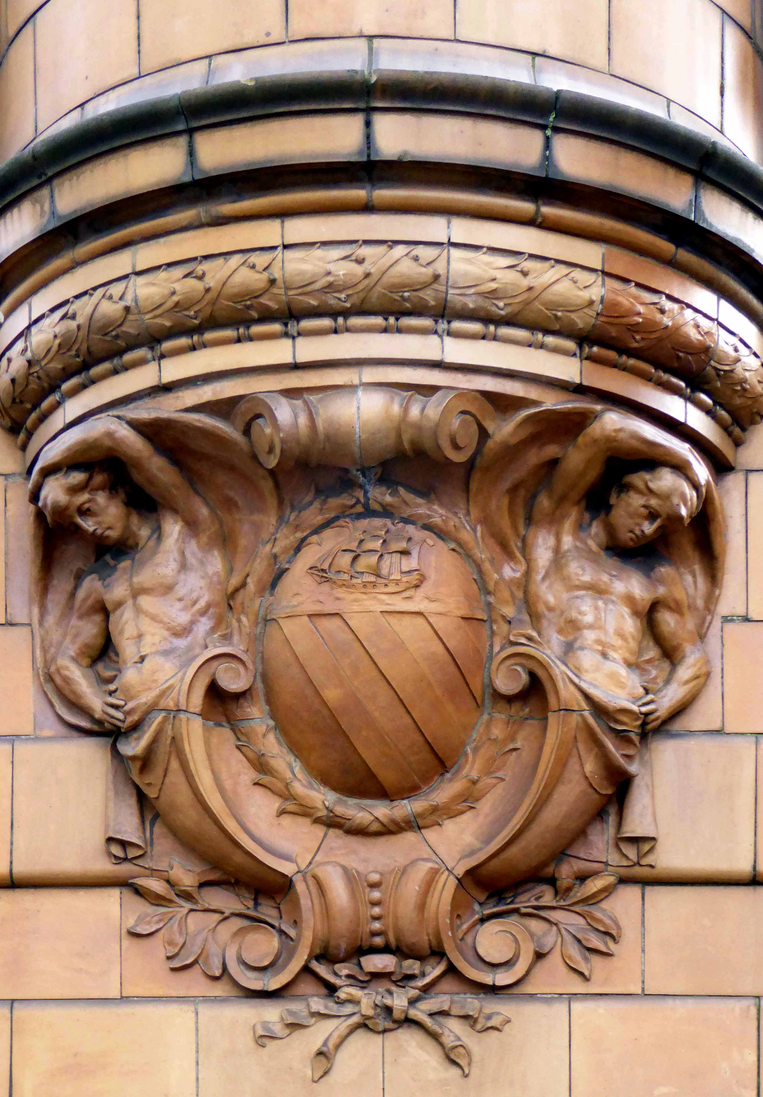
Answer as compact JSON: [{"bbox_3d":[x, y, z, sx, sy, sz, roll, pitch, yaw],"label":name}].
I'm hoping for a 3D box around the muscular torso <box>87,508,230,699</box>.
[{"bbox_3d":[-0.590,0.152,6.350,0.320,0.500,0.220,-4,-2,28],"label":"muscular torso"}]

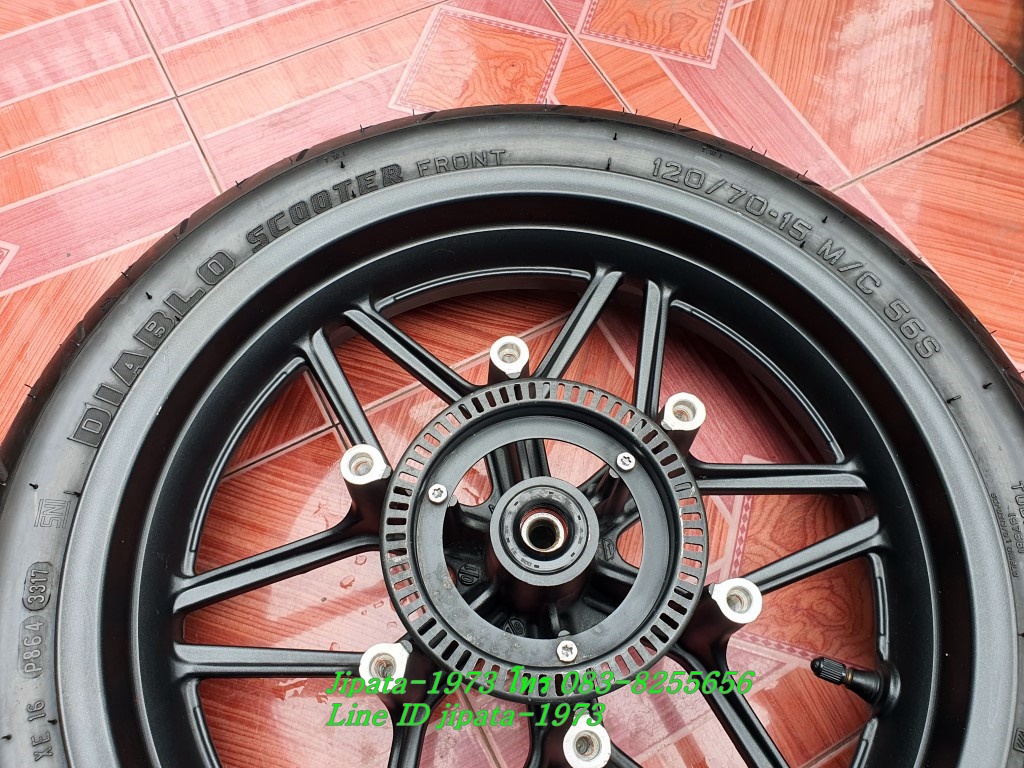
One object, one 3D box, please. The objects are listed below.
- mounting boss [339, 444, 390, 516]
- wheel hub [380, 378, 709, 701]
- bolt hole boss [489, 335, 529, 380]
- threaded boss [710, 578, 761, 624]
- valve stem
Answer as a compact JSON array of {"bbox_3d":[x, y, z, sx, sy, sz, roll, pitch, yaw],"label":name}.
[{"bbox_3d":[-0.063,0.042,0.342,0.021,0.040,0.018,19,68,7],"label":"mounting boss"},{"bbox_3d":[0.013,0.071,0.344,0.136,0.064,0.136,0,67,-1],"label":"wheel hub"},{"bbox_3d":[-0.001,-0.006,0.361,0.018,0.034,0.021,-9,67,-5],"label":"bolt hole boss"},{"bbox_3d":[0.089,0.091,0.318,0.021,0.028,0.018,19,68,7],"label":"threaded boss"},{"bbox_3d":[0.161,0.141,0.368,0.037,0.015,0.015,18,68,7],"label":"valve stem"}]

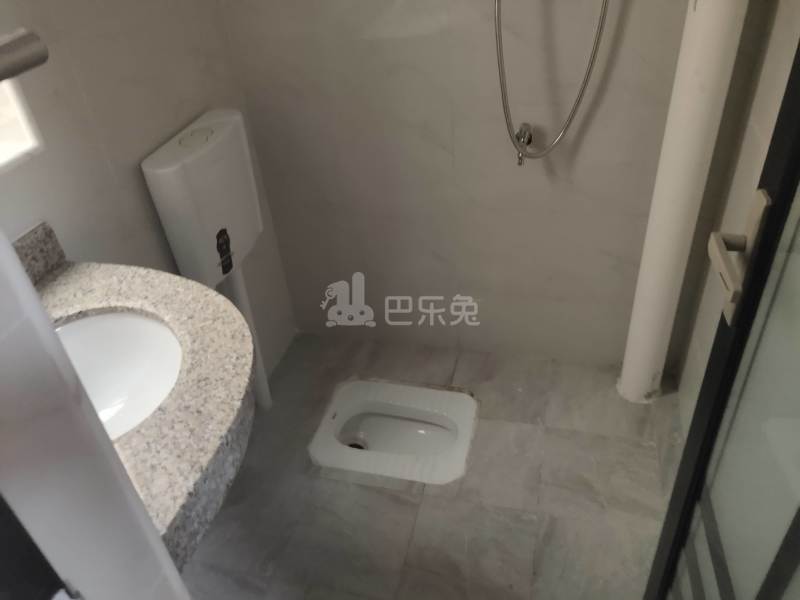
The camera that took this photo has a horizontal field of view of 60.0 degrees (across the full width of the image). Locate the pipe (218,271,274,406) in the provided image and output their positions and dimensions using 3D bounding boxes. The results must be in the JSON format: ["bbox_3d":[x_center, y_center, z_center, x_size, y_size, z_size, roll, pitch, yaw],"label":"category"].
[{"bbox_3d":[-0.431,0.106,1.977,0.040,0.550,0.040,5,38,13],"label":"pipe"}]

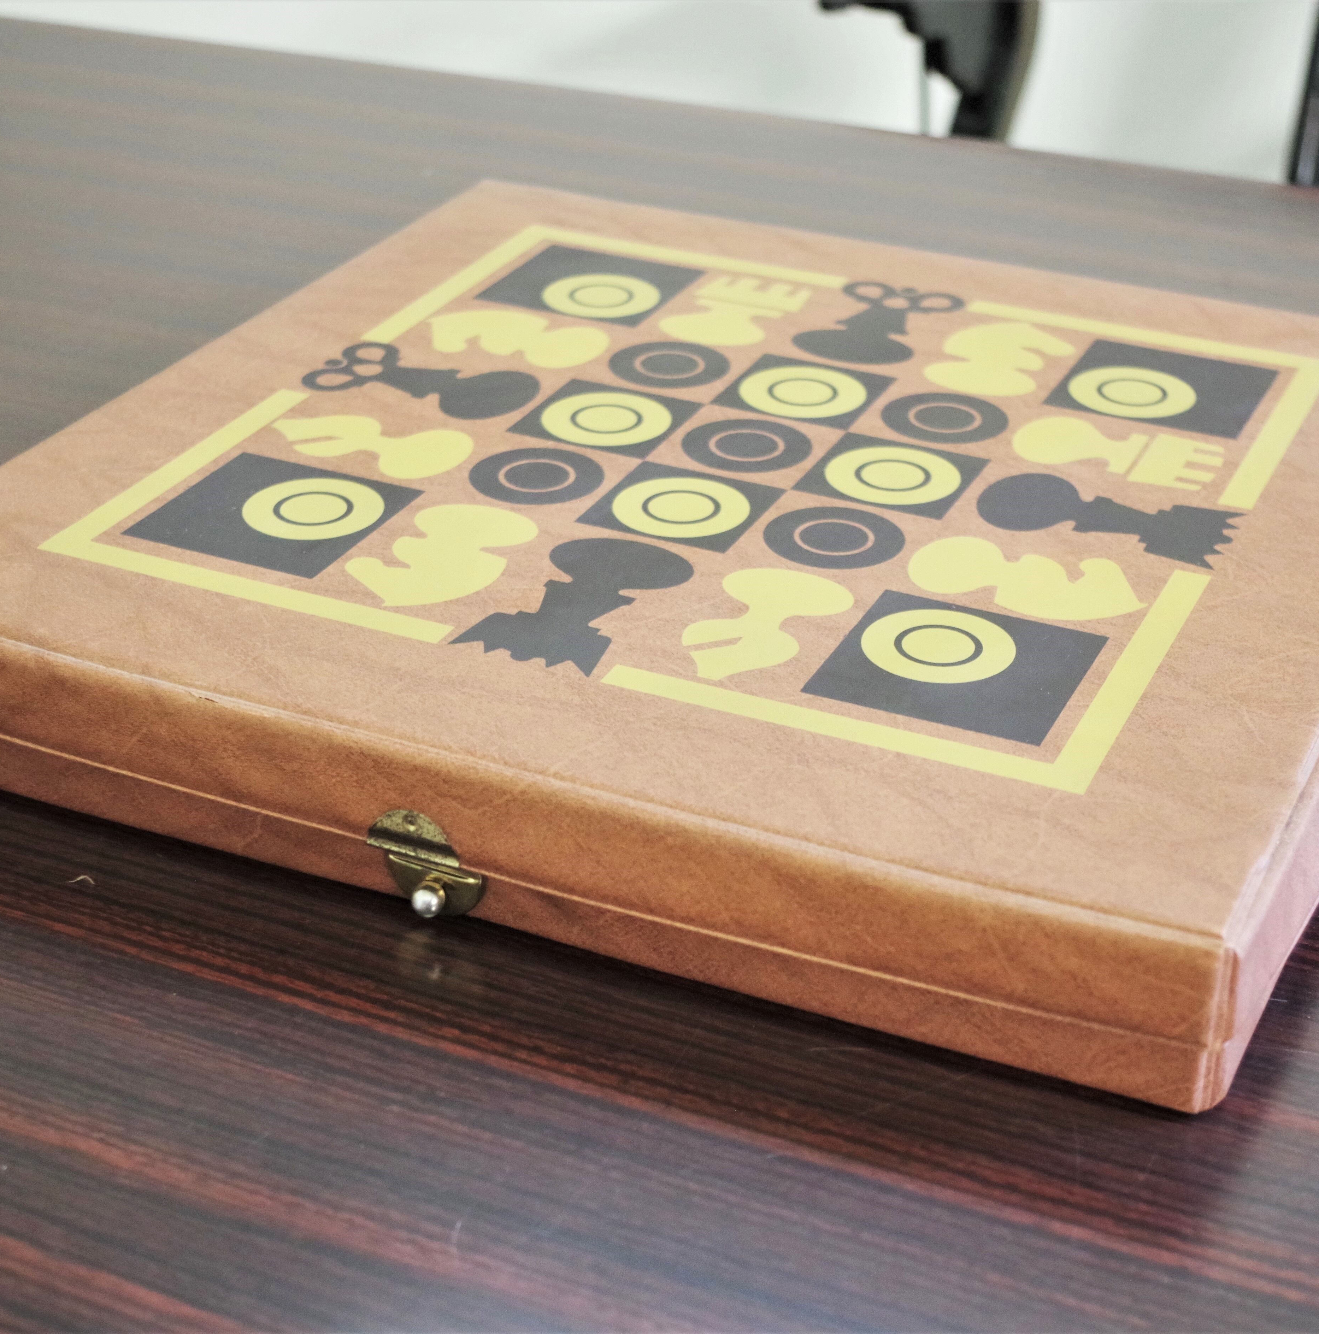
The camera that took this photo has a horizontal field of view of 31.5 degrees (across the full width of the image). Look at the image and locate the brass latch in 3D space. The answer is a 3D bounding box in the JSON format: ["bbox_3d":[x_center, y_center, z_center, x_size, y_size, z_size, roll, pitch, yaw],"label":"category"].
[{"bbox_3d":[-0.054,0.046,0.516,0.030,0.025,0.012,13,32,21],"label":"brass latch"}]

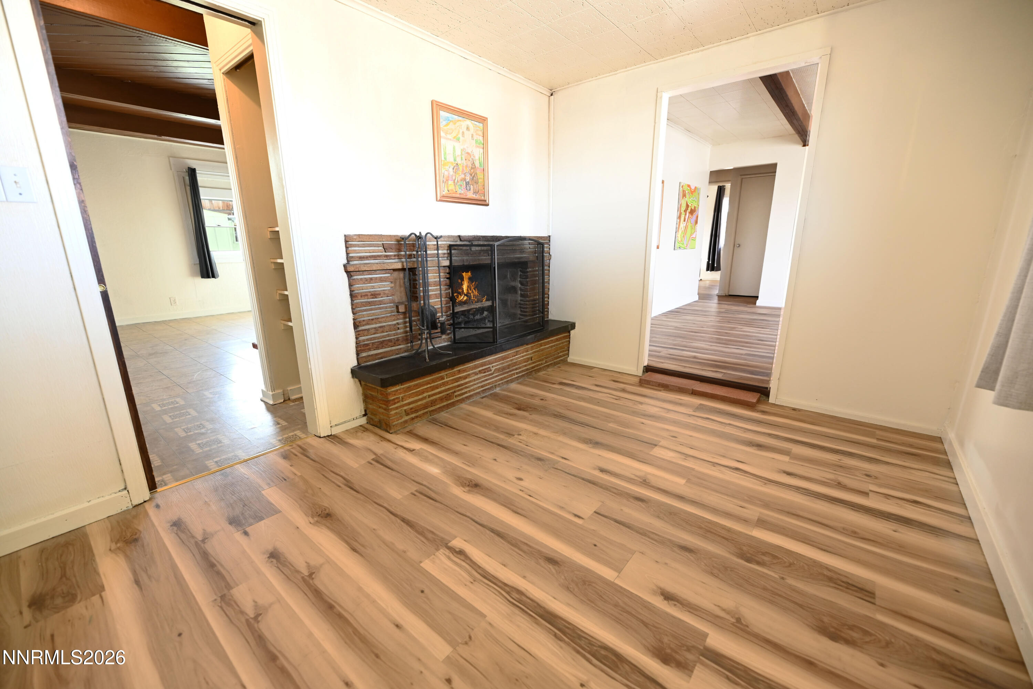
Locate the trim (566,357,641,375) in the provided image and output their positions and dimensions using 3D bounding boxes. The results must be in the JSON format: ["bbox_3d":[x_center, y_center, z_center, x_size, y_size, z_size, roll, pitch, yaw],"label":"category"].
[{"bbox_3d":[0.741,0.182,3.544,0.669,0.045,0.017,11,18,39],"label":"trim"}]

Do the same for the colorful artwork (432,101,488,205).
[{"bbox_3d":[-0.363,-1.264,2.727,0.030,0.583,0.485,11,18,39],"label":"colorful artwork"}]

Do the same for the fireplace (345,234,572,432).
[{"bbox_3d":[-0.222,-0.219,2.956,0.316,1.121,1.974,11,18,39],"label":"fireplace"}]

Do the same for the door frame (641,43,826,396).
[{"bbox_3d":[1.409,-0.703,2.821,0.976,2.106,0.131,11,18,39],"label":"door frame"}]

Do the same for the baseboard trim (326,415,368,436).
[{"bbox_3d":[-0.997,0.476,2.392,0.017,0.059,0.225,11,18,39],"label":"baseboard trim"}]

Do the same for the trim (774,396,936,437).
[{"bbox_3d":[2.072,0.439,2.486,0.786,0.048,0.017,11,18,39],"label":"trim"}]

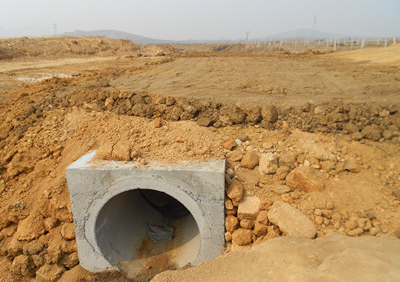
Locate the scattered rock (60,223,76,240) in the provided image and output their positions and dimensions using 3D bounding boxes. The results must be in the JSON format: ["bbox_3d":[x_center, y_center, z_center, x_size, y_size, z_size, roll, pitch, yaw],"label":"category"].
[{"bbox_3d":[-1.448,1.000,3.320,0.180,0.180,0.170,0,18,0],"label":"scattered rock"}]

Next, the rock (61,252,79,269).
[{"bbox_3d":[-1.412,1.293,3.250,0.200,0.180,0.180,0,18,0],"label":"rock"}]

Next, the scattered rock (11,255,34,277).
[{"bbox_3d":[-1.920,1.358,3.250,0.240,0.170,0.190,0,18,0],"label":"scattered rock"}]

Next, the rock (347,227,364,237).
[{"bbox_3d":[1.667,0.981,3.220,0.185,0.090,0.115,0,18,0],"label":"rock"}]

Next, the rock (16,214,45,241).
[{"bbox_3d":[-1.924,0.979,3.400,0.310,0.200,0.250,0,18,0],"label":"rock"}]

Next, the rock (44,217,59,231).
[{"bbox_3d":[-1.671,0.940,3.380,0.160,0.150,0.150,0,18,0],"label":"rock"}]

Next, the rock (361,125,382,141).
[{"bbox_3d":[2.255,-0.099,3.950,0.270,0.200,0.220,0,18,0],"label":"rock"}]

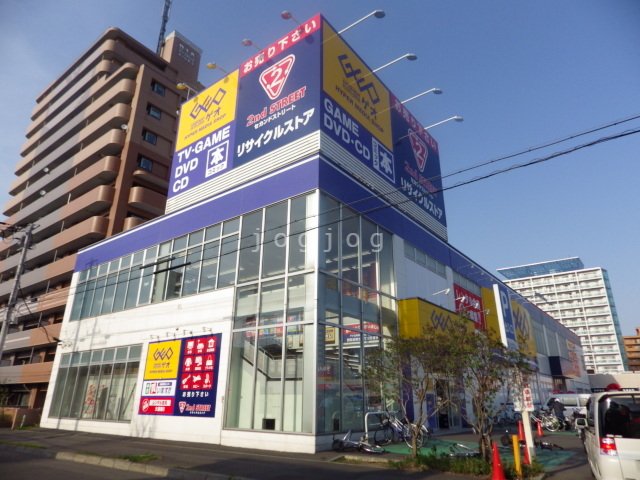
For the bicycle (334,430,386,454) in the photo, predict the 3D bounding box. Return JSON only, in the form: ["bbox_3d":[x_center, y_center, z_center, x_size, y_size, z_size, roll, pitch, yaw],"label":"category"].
[{"bbox_3d":[1.199,6.287,12.694,1.600,0.500,0.900,5,-4,-13],"label":"bicycle"}]

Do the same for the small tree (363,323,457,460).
[{"bbox_3d":[2.899,4.692,12.887,2.900,3.850,2.700,-4,-21,11],"label":"small tree"}]

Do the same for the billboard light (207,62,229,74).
[{"bbox_3d":[-5.556,-9.323,22.085,0.550,0.450,1.500,-14,-25,34],"label":"billboard light"}]

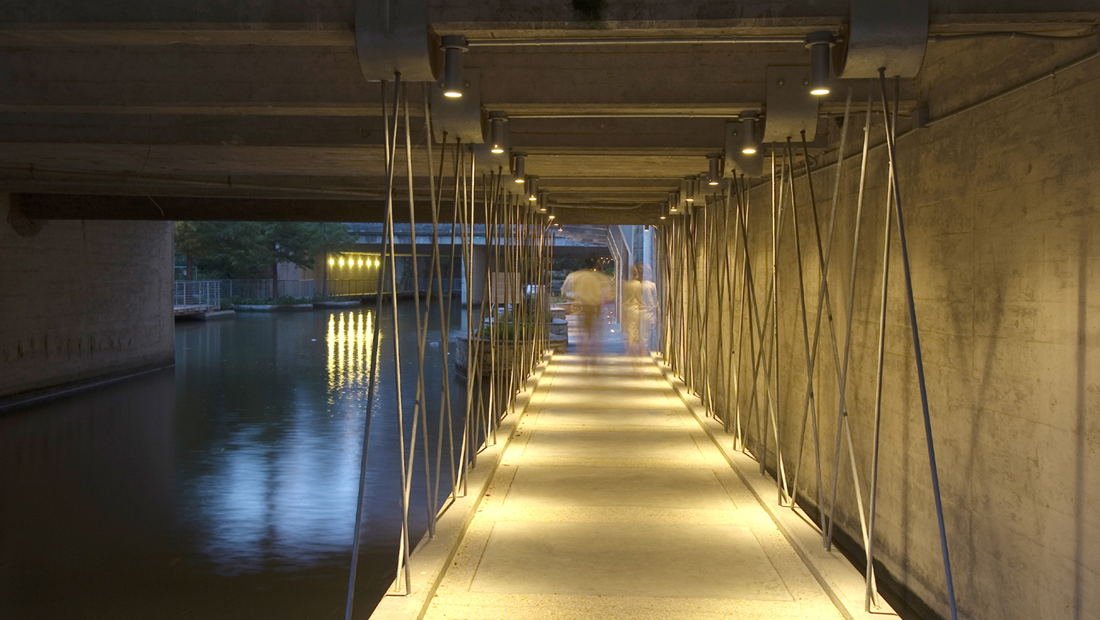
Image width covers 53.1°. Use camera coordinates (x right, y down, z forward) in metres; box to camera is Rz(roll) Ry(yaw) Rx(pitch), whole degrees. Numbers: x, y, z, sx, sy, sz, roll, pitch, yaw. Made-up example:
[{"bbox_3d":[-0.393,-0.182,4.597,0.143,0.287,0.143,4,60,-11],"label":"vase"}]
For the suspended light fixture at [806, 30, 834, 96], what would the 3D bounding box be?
[{"bbox_3d":[1.117,-1.014,4.550,0.121,0.243,0.121,1,2,2],"label":"suspended light fixture"}]

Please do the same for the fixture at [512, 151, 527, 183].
[{"bbox_3d":[-0.241,-1.142,8.820,0.121,0.243,0.121,1,2,2],"label":"fixture"}]

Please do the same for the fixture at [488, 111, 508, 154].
[{"bbox_3d":[-0.316,-1.093,6.750,0.121,0.243,0.121,1,2,2],"label":"fixture"}]

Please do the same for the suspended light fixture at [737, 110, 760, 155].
[{"bbox_3d":[1.206,-1.074,6.660,0.121,0.243,0.121,1,2,2],"label":"suspended light fixture"}]

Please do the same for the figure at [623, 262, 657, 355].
[{"bbox_3d":[1.557,0.007,19.000,0.520,1.690,0.360,1,2,2],"label":"figure"}]

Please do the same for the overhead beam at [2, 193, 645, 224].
[{"bbox_3d":[-3.393,-1.583,17.454,10.496,0.420,0.350,1,2,4],"label":"overhead beam"}]

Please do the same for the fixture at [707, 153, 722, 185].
[{"bbox_3d":[1.303,-1.117,8.720,0.121,0.243,0.121,1,2,2],"label":"fixture"}]

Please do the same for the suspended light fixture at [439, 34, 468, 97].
[{"bbox_3d":[-0.406,-1.025,4.640,0.121,0.243,0.121,1,2,2],"label":"suspended light fixture"}]

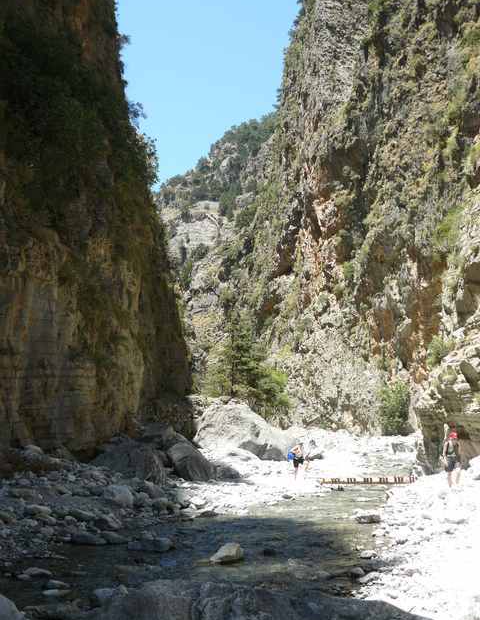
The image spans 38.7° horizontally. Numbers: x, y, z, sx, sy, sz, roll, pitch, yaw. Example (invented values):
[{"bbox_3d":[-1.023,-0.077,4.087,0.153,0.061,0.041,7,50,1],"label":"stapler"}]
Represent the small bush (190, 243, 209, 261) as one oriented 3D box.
[{"bbox_3d":[-6.512,-9.407,110.000,2.900,2.900,2.700,0,-10,0],"label":"small bush"}]

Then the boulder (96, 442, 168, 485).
[{"bbox_3d":[-3.842,5.350,24.000,2.500,1.600,2.300,0,-10,0],"label":"boulder"}]

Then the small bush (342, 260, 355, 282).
[{"bbox_3d":[8.247,-2.926,52.000,0.950,1.650,0.900,0,-10,0],"label":"small bush"}]

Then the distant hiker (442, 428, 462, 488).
[{"bbox_3d":[6.532,4.589,21.000,0.600,1.700,0.450,-2,-10,10],"label":"distant hiker"}]

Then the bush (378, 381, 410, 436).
[{"bbox_3d":[9.034,5.759,40.000,1.900,3.200,1.800,0,-10,0],"label":"bush"}]

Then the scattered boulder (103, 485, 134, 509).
[{"bbox_3d":[-2.842,4.362,16.000,0.740,0.540,0.600,0,-10,0],"label":"scattered boulder"}]

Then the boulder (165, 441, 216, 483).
[{"bbox_3d":[-1.881,5.796,26.000,1.800,1.500,1.900,0,-10,0],"label":"boulder"}]

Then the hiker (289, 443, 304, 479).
[{"bbox_3d":[2.420,6.502,29.300,0.650,1.650,0.520,-3,-10,15],"label":"hiker"}]

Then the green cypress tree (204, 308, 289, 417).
[{"bbox_3d":[0.409,3.551,43.000,5.200,7.300,5.000,0,-10,0],"label":"green cypress tree"}]

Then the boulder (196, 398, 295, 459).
[{"bbox_3d":[0.240,6.429,36.500,5.200,3.200,4.200,0,-10,0],"label":"boulder"}]

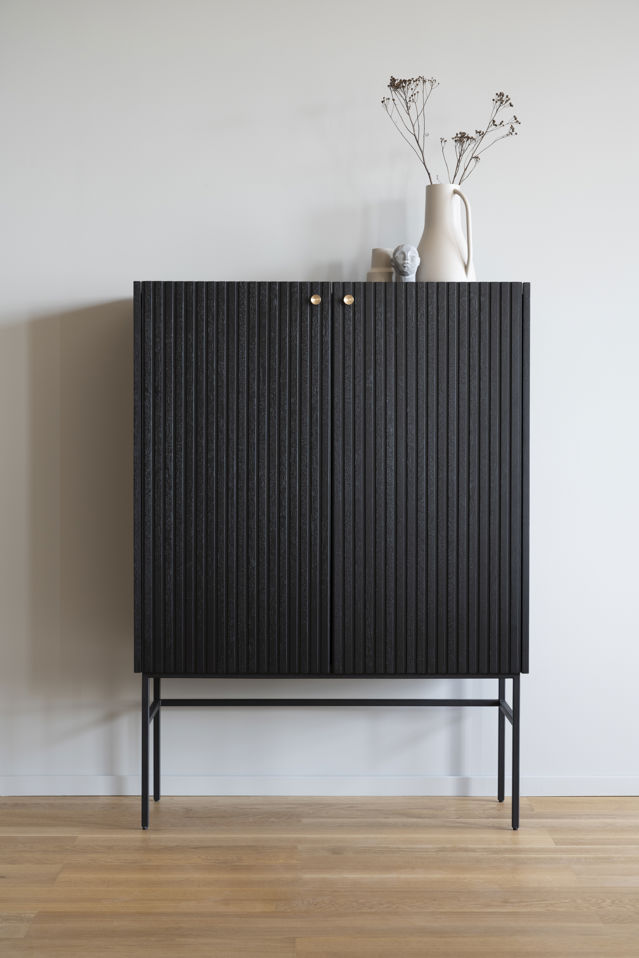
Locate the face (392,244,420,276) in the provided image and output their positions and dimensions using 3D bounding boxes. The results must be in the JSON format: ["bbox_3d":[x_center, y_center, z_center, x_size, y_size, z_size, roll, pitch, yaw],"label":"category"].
[{"bbox_3d":[0.226,-0.568,4.290,0.073,0.084,0.075,0,1,0],"label":"face"}]

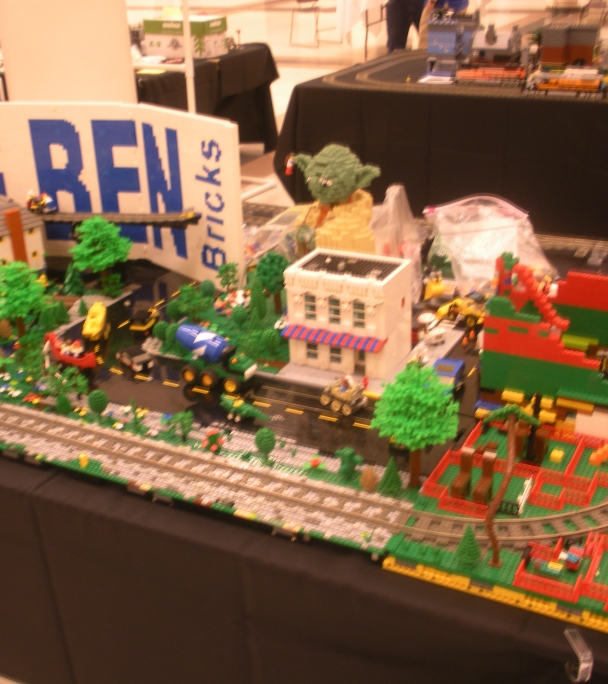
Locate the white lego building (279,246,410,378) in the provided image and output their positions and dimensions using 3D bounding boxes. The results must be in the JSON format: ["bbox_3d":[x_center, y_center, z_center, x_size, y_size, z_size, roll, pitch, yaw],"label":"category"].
[{"bbox_3d":[0.084,-0.053,1.774,0.200,0.184,0.152,10,27,26],"label":"white lego building"}]

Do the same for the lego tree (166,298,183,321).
[{"bbox_3d":[-0.269,-0.059,1.989,0.031,0.061,0.031,-2,24,1],"label":"lego tree"}]

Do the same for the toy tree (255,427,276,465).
[{"bbox_3d":[-0.060,0.160,1.473,0.032,0.060,0.032,-2,24,1],"label":"toy tree"}]

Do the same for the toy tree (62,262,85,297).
[{"bbox_3d":[-0.533,-0.149,2.189,0.047,0.080,0.047,-2,24,1],"label":"toy tree"}]

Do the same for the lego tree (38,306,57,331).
[{"bbox_3d":[-0.541,-0.053,1.994,0.035,0.057,0.035,10,27,26],"label":"lego tree"}]

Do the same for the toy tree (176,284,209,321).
[{"bbox_3d":[-0.233,-0.082,2.005,0.062,0.074,0.058,10,27,26],"label":"toy tree"}]

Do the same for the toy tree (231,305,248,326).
[{"bbox_3d":[-0.133,-0.053,1.955,0.034,0.054,0.034,-2,24,1],"label":"toy tree"}]

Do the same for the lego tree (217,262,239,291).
[{"bbox_3d":[-0.171,-0.141,2.145,0.047,0.076,0.045,-2,24,1],"label":"lego tree"}]

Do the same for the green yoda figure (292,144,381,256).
[{"bbox_3d":[0.073,-0.244,2.026,0.215,0.353,0.180,10,27,26],"label":"green yoda figure"}]

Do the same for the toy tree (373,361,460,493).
[{"bbox_3d":[0.162,0.121,1.367,0.129,0.198,0.129,-2,24,1],"label":"toy tree"}]

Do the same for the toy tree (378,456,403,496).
[{"bbox_3d":[0.126,0.191,1.383,0.034,0.063,0.034,-2,24,1],"label":"toy tree"}]

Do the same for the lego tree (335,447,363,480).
[{"bbox_3d":[0.068,0.181,1.425,0.042,0.050,0.028,10,27,26],"label":"lego tree"}]

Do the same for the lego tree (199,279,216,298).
[{"bbox_3d":[-0.210,-0.108,2.095,0.031,0.061,0.031,10,27,26],"label":"lego tree"}]

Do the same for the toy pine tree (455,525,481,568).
[{"bbox_3d":[0.210,0.260,1.215,0.033,0.063,0.033,10,27,26],"label":"toy pine tree"}]

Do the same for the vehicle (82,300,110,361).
[{"bbox_3d":[-0.420,-0.029,1.932,0.044,0.054,0.125,-3,24,-1],"label":"vehicle"}]

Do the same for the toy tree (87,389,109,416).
[{"bbox_3d":[-0.352,0.106,1.619,0.030,0.061,0.030,-2,24,1],"label":"toy tree"}]

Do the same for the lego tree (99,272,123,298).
[{"bbox_3d":[-0.440,-0.132,2.159,0.050,0.055,0.048,-2,24,1],"label":"lego tree"}]

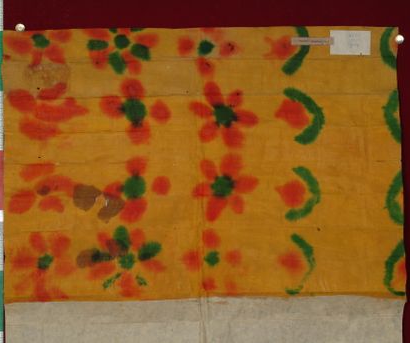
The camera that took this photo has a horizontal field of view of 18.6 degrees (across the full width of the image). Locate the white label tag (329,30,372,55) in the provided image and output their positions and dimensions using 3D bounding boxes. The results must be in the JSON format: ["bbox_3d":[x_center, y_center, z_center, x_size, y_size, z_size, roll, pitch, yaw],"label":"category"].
[{"bbox_3d":[0.242,-0.215,2.089,0.068,0.041,0.002,0,0,0],"label":"white label tag"}]

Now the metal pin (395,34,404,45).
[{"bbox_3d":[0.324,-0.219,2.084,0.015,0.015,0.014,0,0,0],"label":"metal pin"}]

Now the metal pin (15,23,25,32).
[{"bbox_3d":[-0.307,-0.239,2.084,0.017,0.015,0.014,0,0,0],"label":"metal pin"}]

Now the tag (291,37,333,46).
[{"bbox_3d":[0.179,-0.217,2.089,0.071,0.014,0.002,0,0,0],"label":"tag"}]

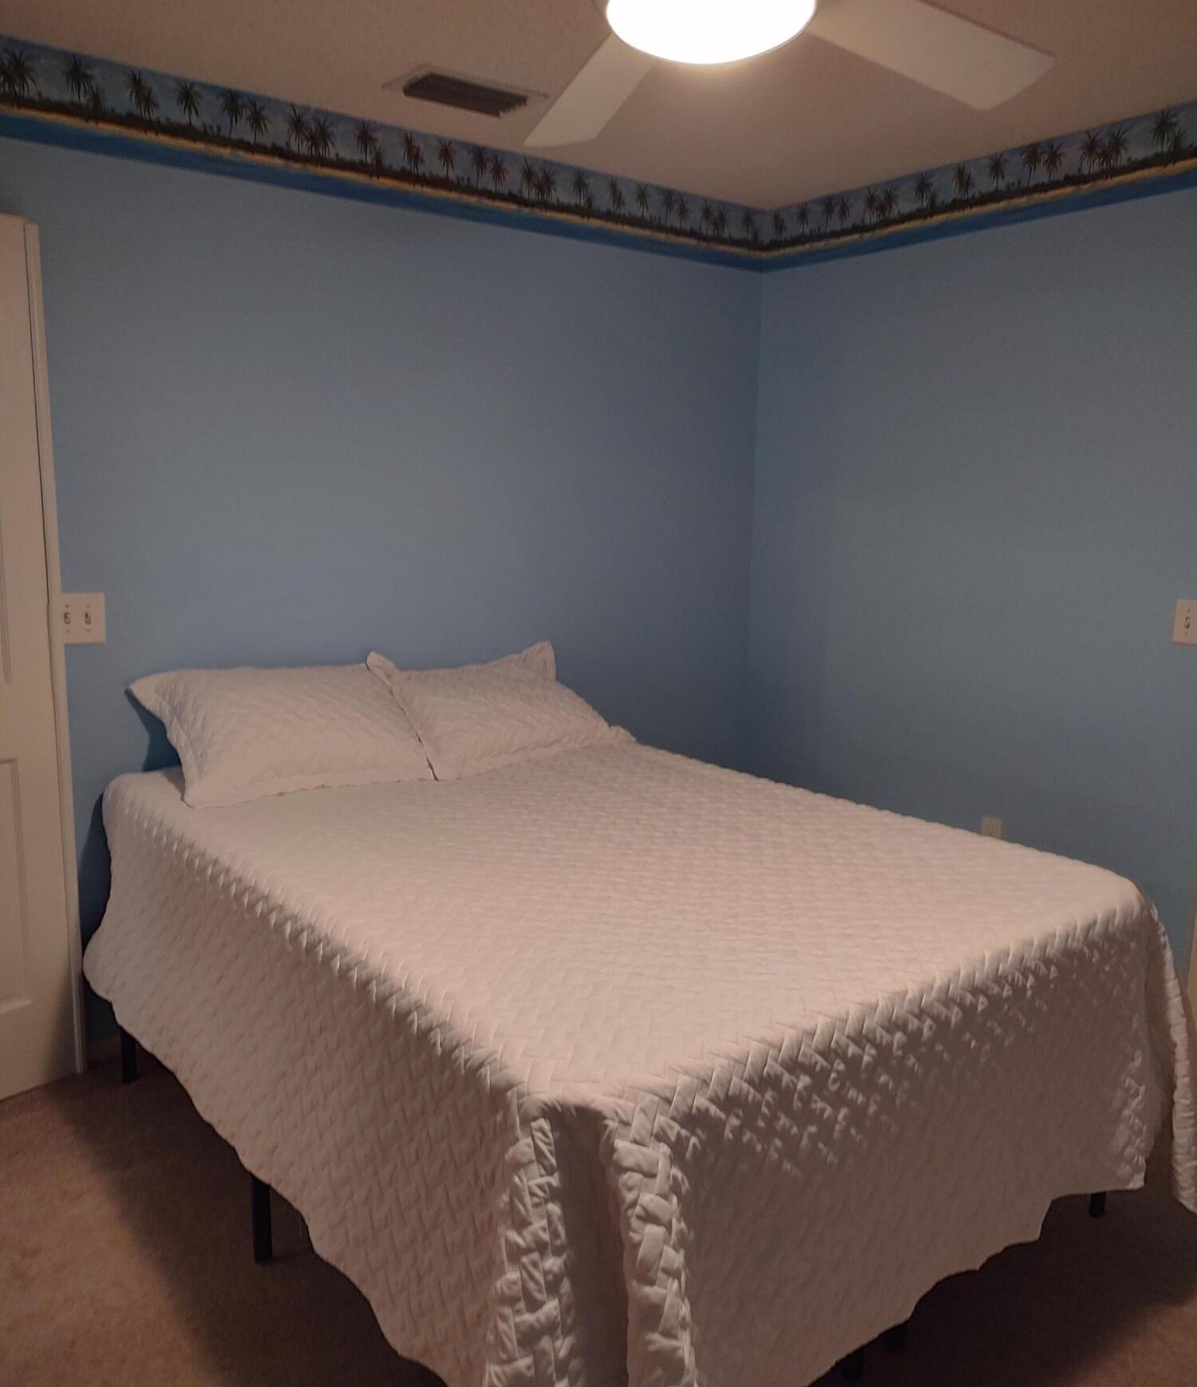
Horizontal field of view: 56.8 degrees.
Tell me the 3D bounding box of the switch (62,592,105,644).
[{"bbox_3d":[-1.242,-0.178,2.651,0.118,0.118,0.014,-6,12,-35],"label":"switch"}]

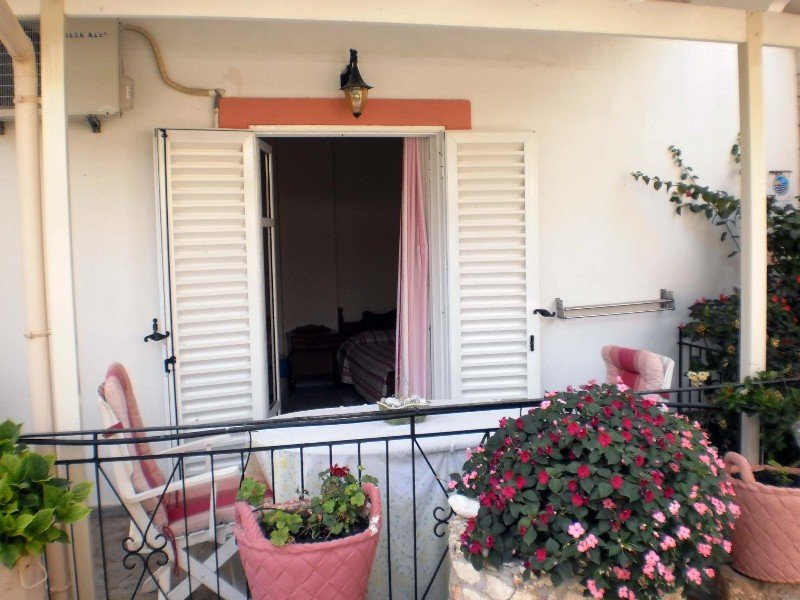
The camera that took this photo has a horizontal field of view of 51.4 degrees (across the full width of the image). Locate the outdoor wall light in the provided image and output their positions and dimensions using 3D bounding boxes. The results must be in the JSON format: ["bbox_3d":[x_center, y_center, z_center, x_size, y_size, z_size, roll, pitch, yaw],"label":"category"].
[{"bbox_3d":[-0.243,-1.205,4.640,0.185,0.385,0.250,-2,4,-12],"label":"outdoor wall light"}]

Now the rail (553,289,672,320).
[{"bbox_3d":[1.312,0.028,5.102,0.712,0.120,0.125,-5,4,-11],"label":"rail"}]

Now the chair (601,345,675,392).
[{"bbox_3d":[0.835,0.719,3.627,0.620,1.018,0.580,-2,4,-18],"label":"chair"}]

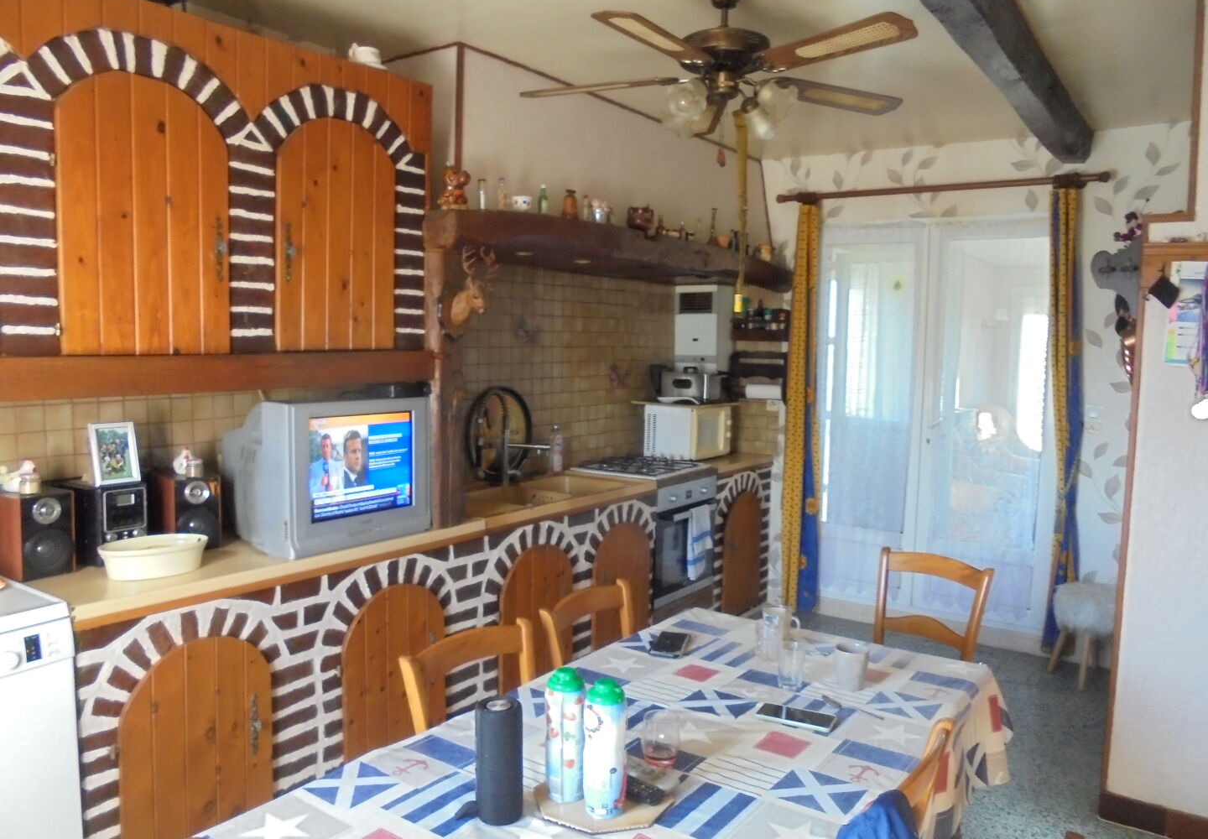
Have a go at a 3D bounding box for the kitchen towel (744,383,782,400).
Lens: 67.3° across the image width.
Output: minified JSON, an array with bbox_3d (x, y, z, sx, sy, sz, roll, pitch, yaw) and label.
[{"bbox_3d":[0.928,-0.164,5.307,0.235,0.105,0.105,5,6,35],"label":"kitchen towel"}]

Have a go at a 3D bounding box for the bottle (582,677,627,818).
[{"bbox_3d":[0.005,0.525,1.464,0.071,0.218,0.071,1,5,0],"label":"bottle"}]

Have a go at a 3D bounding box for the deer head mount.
[{"bbox_3d":[-0.450,-0.429,3.035,0.170,0.300,0.150,4,6,26],"label":"deer head mount"}]

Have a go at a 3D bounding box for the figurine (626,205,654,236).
[{"bbox_3d":[0.161,-0.866,3.964,0.110,0.130,0.118,5,6,35],"label":"figurine"}]

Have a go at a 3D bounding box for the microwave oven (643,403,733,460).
[{"bbox_3d":[0.504,0.066,5.301,0.335,0.293,0.442,4,6,33],"label":"microwave oven"}]

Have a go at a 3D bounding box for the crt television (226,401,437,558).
[{"bbox_3d":[-0.948,0.154,3.036,0.460,0.458,0.575,5,6,33],"label":"crt television"}]

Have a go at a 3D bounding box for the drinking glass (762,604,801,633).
[{"bbox_3d":[0.455,0.527,2.320,0.098,0.096,0.077,1,5,0],"label":"drinking glass"}]

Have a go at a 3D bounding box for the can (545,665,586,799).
[{"bbox_3d":[-0.070,0.564,1.631,0.069,0.226,0.069,1,5,0],"label":"can"}]

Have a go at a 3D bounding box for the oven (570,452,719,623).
[{"bbox_3d":[0.190,0.678,4.703,0.620,0.878,0.600,5,6,35],"label":"oven"}]

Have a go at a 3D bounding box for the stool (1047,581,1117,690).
[{"bbox_3d":[2.267,0.981,4.185,0.380,0.450,0.380,5,6,35],"label":"stool"}]

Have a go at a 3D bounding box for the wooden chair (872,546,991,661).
[{"bbox_3d":[0.925,0.908,2.905,0.460,0.870,0.420,-3,7,-41],"label":"wooden chair"}]

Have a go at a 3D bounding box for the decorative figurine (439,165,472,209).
[{"bbox_3d":[-0.503,-0.784,3.062,0.105,0.153,0.105,4,6,30],"label":"decorative figurine"}]

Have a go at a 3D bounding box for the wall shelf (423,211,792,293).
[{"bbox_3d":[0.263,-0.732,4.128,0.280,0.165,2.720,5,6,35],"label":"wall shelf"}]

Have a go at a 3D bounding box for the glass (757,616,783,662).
[{"bbox_3d":[0.436,0.576,2.386,0.067,0.103,0.067,1,5,0],"label":"glass"}]

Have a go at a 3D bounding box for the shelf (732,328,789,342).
[{"bbox_3d":[0.910,-0.488,5.240,0.370,0.080,0.100,5,6,35],"label":"shelf"}]

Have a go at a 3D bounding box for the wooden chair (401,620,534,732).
[{"bbox_3d":[-0.135,0.916,1.858,0.460,0.875,0.430,5,6,37],"label":"wooden chair"}]

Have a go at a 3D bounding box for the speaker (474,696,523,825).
[{"bbox_3d":[-0.166,0.542,1.442,0.078,0.188,0.078,1,5,0],"label":"speaker"}]

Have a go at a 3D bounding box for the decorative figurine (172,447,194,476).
[{"bbox_3d":[-1.311,0.127,2.828,0.070,0.082,0.075,-3,7,-41],"label":"decorative figurine"}]

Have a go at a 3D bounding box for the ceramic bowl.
[{"bbox_3d":[-1.244,0.381,2.509,0.280,0.086,0.172,-2,7,-37],"label":"ceramic bowl"}]

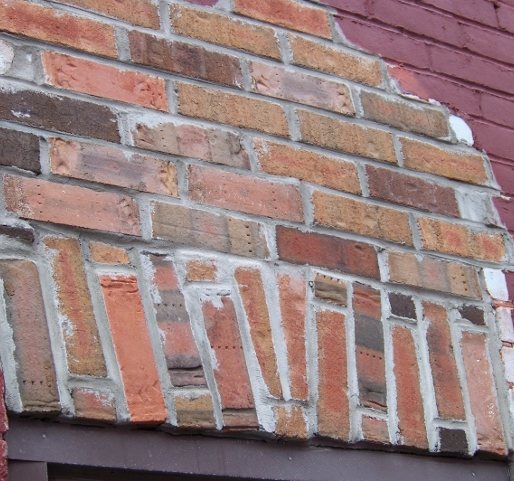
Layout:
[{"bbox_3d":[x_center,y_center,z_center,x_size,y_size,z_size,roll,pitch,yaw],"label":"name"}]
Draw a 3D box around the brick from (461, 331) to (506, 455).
[{"bbox_3d":[0.334,0.260,2.598,0.056,0.201,0.092,14,-32,-33],"label":"brick"}]

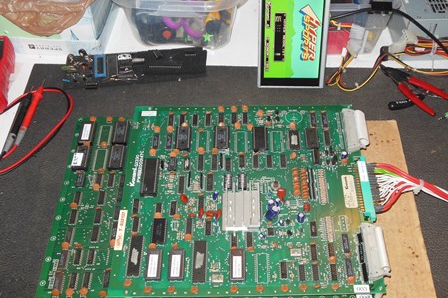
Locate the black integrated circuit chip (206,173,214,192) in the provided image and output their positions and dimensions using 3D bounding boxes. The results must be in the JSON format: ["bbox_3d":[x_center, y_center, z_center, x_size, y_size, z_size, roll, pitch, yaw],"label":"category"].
[{"bbox_3d":[-0.019,0.045,0.654,0.008,0.004,0.025,-1,56,2],"label":"black integrated circuit chip"}]

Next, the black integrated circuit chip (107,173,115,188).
[{"bbox_3d":[-0.158,0.045,0.688,0.008,0.004,0.020,-1,56,2],"label":"black integrated circuit chip"}]

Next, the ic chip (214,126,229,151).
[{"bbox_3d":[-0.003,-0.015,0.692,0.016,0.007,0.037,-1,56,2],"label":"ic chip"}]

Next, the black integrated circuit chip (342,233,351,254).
[{"bbox_3d":[0.146,0.114,0.592,0.007,0.004,0.024,-1,55,1],"label":"black integrated circuit chip"}]

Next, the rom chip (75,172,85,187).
[{"bbox_3d":[-0.199,0.044,0.679,0.008,0.006,0.020,-1,55,2],"label":"rom chip"}]

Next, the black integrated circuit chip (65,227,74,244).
[{"bbox_3d":[-0.198,0.111,0.628,0.007,0.004,0.023,-1,55,1],"label":"black integrated circuit chip"}]

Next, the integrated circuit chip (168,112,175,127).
[{"bbox_3d":[-0.076,-0.040,0.707,0.007,0.004,0.021,-1,55,1],"label":"integrated circuit chip"}]

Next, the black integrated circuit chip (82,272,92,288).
[{"bbox_3d":[-0.167,0.161,0.600,0.007,0.004,0.020,-1,55,2],"label":"black integrated circuit chip"}]

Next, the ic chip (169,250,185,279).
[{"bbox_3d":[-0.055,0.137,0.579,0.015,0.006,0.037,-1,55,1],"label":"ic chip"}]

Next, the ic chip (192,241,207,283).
[{"bbox_3d":[-0.029,0.134,0.583,0.015,0.005,0.052,-1,55,1],"label":"ic chip"}]

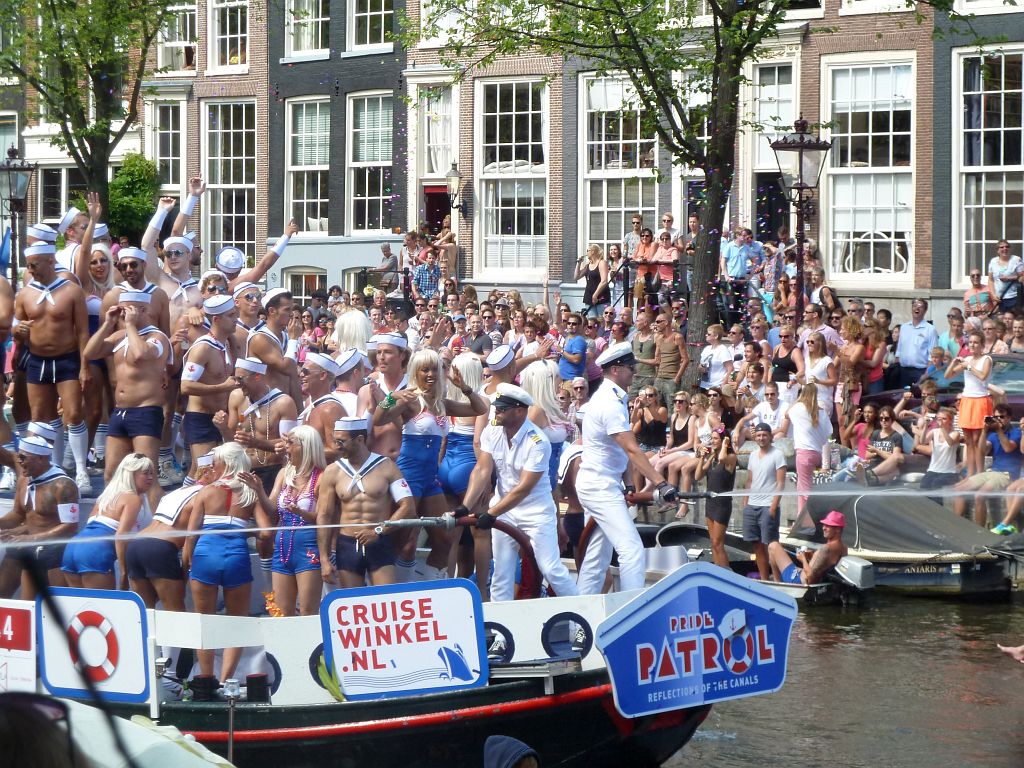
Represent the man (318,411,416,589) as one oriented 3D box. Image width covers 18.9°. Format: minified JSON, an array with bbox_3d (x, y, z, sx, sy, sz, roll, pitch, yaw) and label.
[{"bbox_3d":[-0.991,1.123,20.735,0.640,1.810,0.380,1,2,12],"label":"man"}]

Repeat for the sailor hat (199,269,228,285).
[{"bbox_3d":[-2.183,-0.772,22.500,0.220,0.100,0.230,-1,-35,-10],"label":"sailor hat"}]

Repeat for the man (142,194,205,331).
[{"bbox_3d":[-2.584,-0.383,23.541,0.560,2.130,0.380,0,2,3],"label":"man"}]

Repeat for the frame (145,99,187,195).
[{"bbox_3d":[-6.861,-4.743,61.338,0.200,1.887,1.294,-3,4,-43],"label":"frame"}]

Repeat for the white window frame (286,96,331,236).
[{"bbox_3d":[-3.571,-3.836,54.268,1.207,2.500,0.200,2,3,43],"label":"white window frame"}]

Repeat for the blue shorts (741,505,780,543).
[{"bbox_3d":[2.601,1.450,32.200,0.380,0.430,0.280,1,3,20],"label":"blue shorts"}]

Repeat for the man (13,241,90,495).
[{"bbox_3d":[-3.337,-0.115,22.448,0.540,1.840,0.380,0,3,10],"label":"man"}]

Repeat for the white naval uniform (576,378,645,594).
[{"bbox_3d":[0.553,0.718,17.639,0.420,1.500,0.500,0,3,-2],"label":"white naval uniform"}]

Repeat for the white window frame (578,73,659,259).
[{"bbox_3d":[1.832,-3.517,52.076,0.220,3.493,1.840,-3,4,-43],"label":"white window frame"}]

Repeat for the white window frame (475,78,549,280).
[{"bbox_3d":[-0.003,-3.373,50.893,1.677,3.352,0.200,2,3,43],"label":"white window frame"}]

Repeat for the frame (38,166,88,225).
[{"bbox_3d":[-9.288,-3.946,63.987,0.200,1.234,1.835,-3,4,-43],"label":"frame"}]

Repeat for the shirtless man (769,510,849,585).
[{"bbox_3d":[3.111,1.778,32.317,0.850,0.880,0.520,1,2,15],"label":"shirtless man"}]

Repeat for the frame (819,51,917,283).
[{"bbox_3d":[5.592,-3.334,48.048,0.220,3.697,1.876,-3,4,-43],"label":"frame"}]

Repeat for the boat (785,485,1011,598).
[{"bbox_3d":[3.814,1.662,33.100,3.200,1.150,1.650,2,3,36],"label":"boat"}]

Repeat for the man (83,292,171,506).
[{"bbox_3d":[-2.723,0.281,21.844,0.620,1.860,0.480,2,3,35],"label":"man"}]

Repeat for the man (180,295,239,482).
[{"bbox_3d":[-2.096,0.291,21.443,0.450,1.830,0.520,2,3,32],"label":"man"}]

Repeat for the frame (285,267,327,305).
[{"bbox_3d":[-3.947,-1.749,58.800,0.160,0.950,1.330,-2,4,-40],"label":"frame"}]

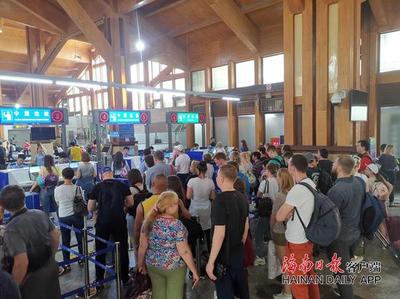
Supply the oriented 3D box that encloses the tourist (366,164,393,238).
[{"bbox_3d":[2.919,0.999,5.088,0.400,1.540,0.500,1,5,30],"label":"tourist"}]

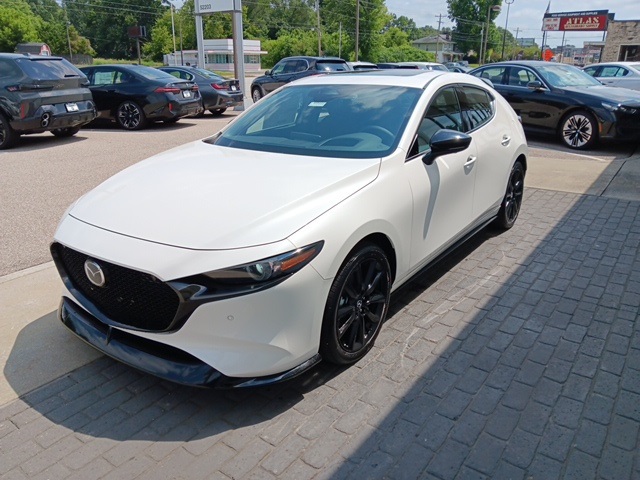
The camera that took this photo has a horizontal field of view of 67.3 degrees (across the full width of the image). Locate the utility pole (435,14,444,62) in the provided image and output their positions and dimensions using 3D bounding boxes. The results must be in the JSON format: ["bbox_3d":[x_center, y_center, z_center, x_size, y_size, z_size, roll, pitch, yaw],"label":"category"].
[{"bbox_3d":[20.126,-32.718,81.702,1.700,10.300,0.400,4,20,12],"label":"utility pole"}]

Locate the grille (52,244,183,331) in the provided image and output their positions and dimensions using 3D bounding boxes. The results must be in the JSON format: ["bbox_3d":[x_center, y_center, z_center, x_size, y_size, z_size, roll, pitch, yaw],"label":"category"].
[{"bbox_3d":[-0.980,0.208,2.231,0.930,0.310,0.150,14,24,34],"label":"grille"}]

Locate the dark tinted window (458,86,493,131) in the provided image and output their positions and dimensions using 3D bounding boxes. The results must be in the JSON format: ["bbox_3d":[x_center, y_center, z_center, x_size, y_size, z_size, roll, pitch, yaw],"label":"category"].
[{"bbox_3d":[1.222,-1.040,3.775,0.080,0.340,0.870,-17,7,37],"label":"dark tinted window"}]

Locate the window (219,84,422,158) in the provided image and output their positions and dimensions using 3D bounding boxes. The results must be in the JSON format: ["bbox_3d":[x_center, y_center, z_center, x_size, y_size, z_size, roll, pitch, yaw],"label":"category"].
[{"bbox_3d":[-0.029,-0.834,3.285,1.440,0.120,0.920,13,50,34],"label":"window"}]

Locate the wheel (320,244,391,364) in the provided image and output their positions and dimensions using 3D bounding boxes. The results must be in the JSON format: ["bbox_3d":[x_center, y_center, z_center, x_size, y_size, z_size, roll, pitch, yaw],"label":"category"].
[{"bbox_3d":[0.138,0.305,2.495,0.225,0.650,0.650,13,23,34],"label":"wheel"}]

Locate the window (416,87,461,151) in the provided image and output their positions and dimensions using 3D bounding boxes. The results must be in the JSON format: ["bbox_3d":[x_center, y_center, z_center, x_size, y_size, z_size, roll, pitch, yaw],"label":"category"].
[{"bbox_3d":[0.791,-0.826,3.213,0.080,0.390,0.970,-17,5,40],"label":"window"}]

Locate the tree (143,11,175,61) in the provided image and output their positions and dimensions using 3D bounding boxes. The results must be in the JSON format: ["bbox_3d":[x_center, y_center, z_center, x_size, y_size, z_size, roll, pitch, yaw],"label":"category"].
[{"bbox_3d":[-26.206,-33.021,78.000,5.200,7.200,5.200,-8,21,-20],"label":"tree"}]

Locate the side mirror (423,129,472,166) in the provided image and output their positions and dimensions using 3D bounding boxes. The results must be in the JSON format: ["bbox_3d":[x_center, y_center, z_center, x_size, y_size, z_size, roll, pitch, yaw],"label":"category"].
[{"bbox_3d":[0.777,-0.571,2.921,0.230,0.190,0.180,13,23,34],"label":"side mirror"}]

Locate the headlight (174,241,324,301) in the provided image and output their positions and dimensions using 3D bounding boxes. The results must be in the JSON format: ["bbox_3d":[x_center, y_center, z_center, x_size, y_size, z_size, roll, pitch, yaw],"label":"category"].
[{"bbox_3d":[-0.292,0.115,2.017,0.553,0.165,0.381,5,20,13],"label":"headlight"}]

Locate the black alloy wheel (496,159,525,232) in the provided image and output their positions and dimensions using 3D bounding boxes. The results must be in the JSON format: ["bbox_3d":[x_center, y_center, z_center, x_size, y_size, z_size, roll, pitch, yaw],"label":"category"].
[{"bbox_3d":[1.747,-0.429,4.575,0.220,0.650,0.650,14,24,34],"label":"black alloy wheel"}]

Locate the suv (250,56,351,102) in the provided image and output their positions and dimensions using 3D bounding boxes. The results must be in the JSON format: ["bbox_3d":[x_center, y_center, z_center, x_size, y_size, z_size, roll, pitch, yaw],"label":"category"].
[{"bbox_3d":[-0.880,-6.380,19.300,1.970,1.740,4.880,-16,25,-37],"label":"suv"}]

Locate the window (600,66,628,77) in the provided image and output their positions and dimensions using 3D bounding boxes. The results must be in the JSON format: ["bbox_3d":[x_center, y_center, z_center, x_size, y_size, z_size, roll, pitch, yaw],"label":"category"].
[{"bbox_3d":[10.844,-6.204,17.700,0.950,0.360,0.140,5,20,13],"label":"window"}]

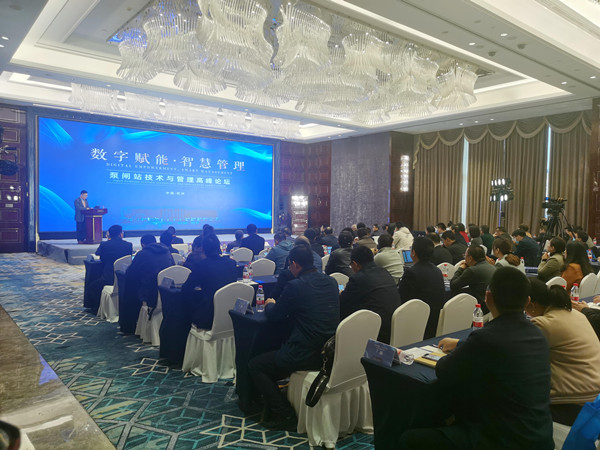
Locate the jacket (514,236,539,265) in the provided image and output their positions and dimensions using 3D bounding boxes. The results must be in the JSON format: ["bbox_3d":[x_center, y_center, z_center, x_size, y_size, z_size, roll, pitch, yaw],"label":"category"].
[{"bbox_3d":[4.166,0.558,8.686,0.540,0.680,0.500,-1,3,-38],"label":"jacket"}]

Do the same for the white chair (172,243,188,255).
[{"bbox_3d":[-2.390,0.797,8.895,0.470,0.910,0.560,-1,3,-39],"label":"white chair"}]

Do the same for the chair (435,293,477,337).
[{"bbox_3d":[1.283,1.042,4.349,0.470,0.910,0.560,-1,3,-39],"label":"chair"}]

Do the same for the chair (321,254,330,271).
[{"bbox_3d":[0.353,0.924,7.645,0.470,0.930,0.570,-1,2,-39],"label":"chair"}]

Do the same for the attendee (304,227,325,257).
[{"bbox_3d":[0.225,0.707,7.580,0.500,1.290,0.820,-1,3,-39],"label":"attendee"}]

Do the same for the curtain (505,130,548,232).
[{"bbox_3d":[7.998,-1.148,16.721,0.200,4.600,1.550,-1,3,-38],"label":"curtain"}]

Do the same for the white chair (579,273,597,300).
[{"bbox_3d":[3.065,0.985,5.410,0.440,0.940,0.540,-1,2,-39],"label":"white chair"}]

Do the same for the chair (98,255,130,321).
[{"bbox_3d":[-2.583,0.873,6.826,0.480,0.910,0.580,-1,3,-39],"label":"chair"}]

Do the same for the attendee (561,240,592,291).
[{"bbox_3d":[3.767,0.854,6.512,0.480,1.290,0.800,-1,3,-38],"label":"attendee"}]

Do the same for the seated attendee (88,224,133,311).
[{"bbox_3d":[-2.726,0.662,6.865,0.530,1.340,0.820,-1,3,-38],"label":"seated attendee"}]

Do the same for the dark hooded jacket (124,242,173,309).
[{"bbox_3d":[-1.816,0.621,5.672,0.520,0.800,0.480,-1,2,-39],"label":"dark hooded jacket"}]

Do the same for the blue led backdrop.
[{"bbox_3d":[-5.213,-1.790,19.505,10.000,3.980,0.120,-1,2,-39],"label":"blue led backdrop"}]

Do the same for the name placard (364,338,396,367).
[{"bbox_3d":[0.463,0.721,2.645,0.080,0.095,0.205,-1,2,-39],"label":"name placard"}]

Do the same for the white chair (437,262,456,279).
[{"bbox_3d":[1.870,0.972,6.791,0.470,0.930,0.570,-1,2,-39],"label":"white chair"}]

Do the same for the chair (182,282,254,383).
[{"bbox_3d":[-0.800,1.005,4.638,0.470,0.930,0.570,-1,2,-39],"label":"chair"}]

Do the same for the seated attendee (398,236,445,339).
[{"bbox_3d":[1.118,0.806,4.550,0.520,1.360,0.820,-1,3,-39],"label":"seated attendee"}]

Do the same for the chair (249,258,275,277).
[{"bbox_3d":[-0.645,0.937,6.811,0.470,0.930,0.570,-1,2,-39],"label":"chair"}]

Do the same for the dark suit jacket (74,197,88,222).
[{"bbox_3d":[-7.059,-0.498,15.254,0.420,0.830,0.520,2,2,22],"label":"dark suit jacket"}]

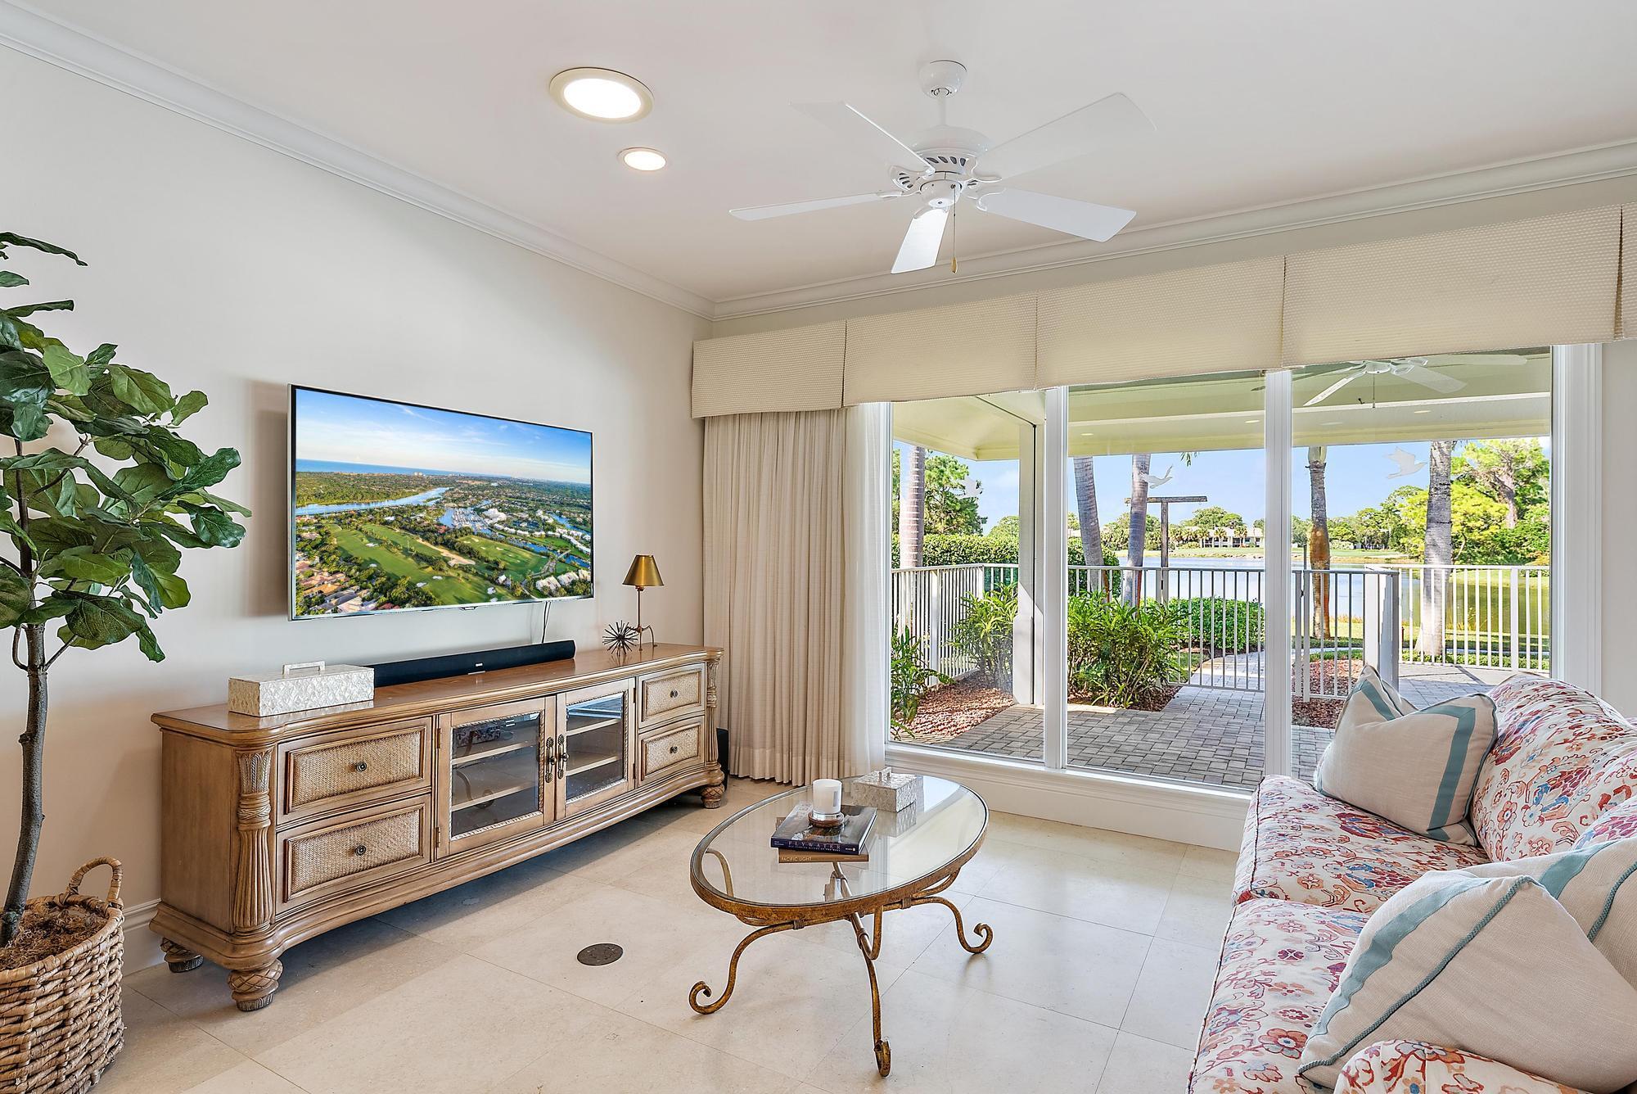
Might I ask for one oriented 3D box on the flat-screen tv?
[{"bbox_3d":[-1.449,-0.148,3.354,0.052,0.790,1.374,0,0,30],"label":"flat-screen tv"}]

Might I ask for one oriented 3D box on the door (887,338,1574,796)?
[{"bbox_3d":[1.556,0.124,3.730,2.758,1.852,0.091,0,0,30],"label":"door"}]

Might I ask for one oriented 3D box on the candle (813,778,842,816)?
[{"bbox_3d":[0.026,0.720,2.335,0.083,0.087,0.083,0,0,0],"label":"candle"}]

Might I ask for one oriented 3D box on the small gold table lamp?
[{"bbox_3d":[-0.886,0.275,4.138,0.212,0.466,0.212,0,0,0],"label":"small gold table lamp"}]

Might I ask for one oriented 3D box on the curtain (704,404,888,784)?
[{"bbox_3d":[-0.163,0.190,4.476,1.159,2.156,0.155,0,0,30],"label":"curtain"}]

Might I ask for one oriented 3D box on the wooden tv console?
[{"bbox_3d":[-1.245,0.896,3.256,0.563,0.777,2.146,0,0,30],"label":"wooden tv console"}]

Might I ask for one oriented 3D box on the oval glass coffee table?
[{"bbox_3d":[0.104,1.060,2.438,0.701,0.464,1.210,0,0,31],"label":"oval glass coffee table"}]

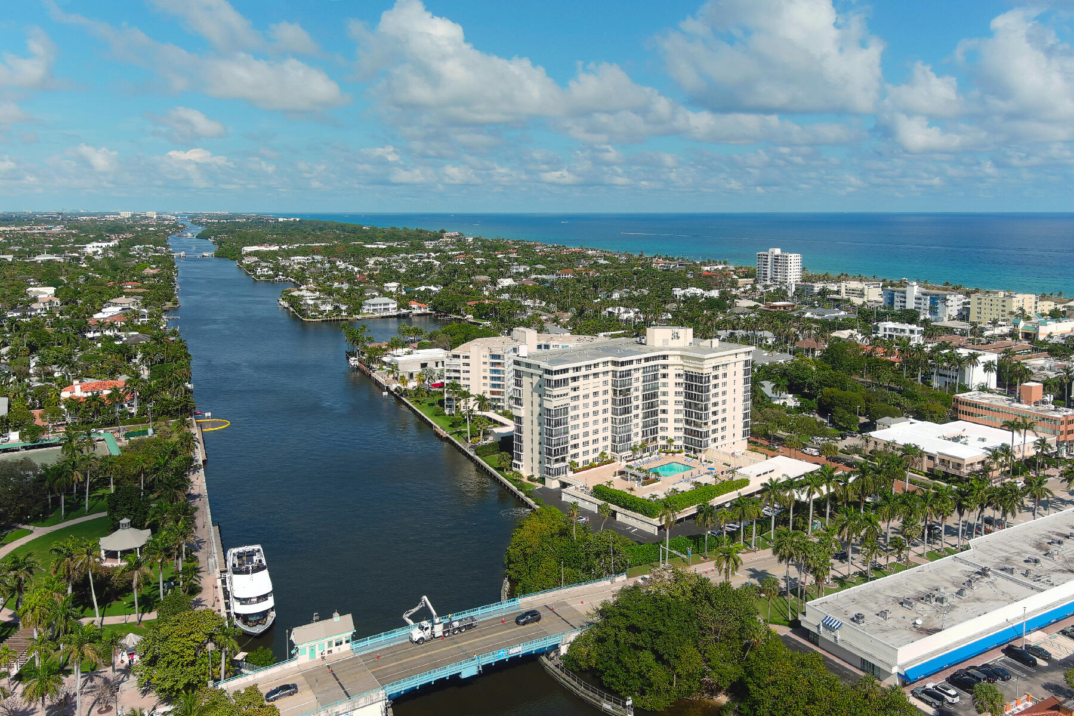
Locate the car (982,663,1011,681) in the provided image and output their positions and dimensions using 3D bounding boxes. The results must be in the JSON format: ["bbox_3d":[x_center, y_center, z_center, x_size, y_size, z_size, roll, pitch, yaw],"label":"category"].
[{"bbox_3d":[74.680,51.030,141.160,1.820,1.450,4.550,-6,11,-30],"label":"car"}]

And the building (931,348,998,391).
[{"bbox_3d":[179.800,5.320,365.810,20.500,15.200,16.300,-6,11,-30],"label":"building"}]

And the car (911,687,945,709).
[{"bbox_3d":[61.160,52.788,135.475,2.000,1.920,4.900,-6,11,-29],"label":"car"}]

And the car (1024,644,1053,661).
[{"bbox_3d":[85.100,49.920,147.460,1.820,1.430,4.600,-6,11,-30],"label":"car"}]

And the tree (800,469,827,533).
[{"bbox_3d":[63.710,33.650,200.470,6.100,15.550,6.100,3,10,18],"label":"tree"}]

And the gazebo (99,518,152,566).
[{"bbox_3d":[-89.690,39.020,189.200,10.500,8.700,10.500,-6,12,-31],"label":"gazebo"}]

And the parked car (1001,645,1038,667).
[{"bbox_3d":[81.290,50.070,145.700,1.920,1.720,4.900,-6,11,-30],"label":"parked car"}]

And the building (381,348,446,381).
[{"bbox_3d":[-54.320,3.170,395.620,30.000,9.300,19.000,-6,12,-32],"label":"building"}]

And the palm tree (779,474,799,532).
[{"bbox_3d":[59.980,34.110,203.250,5.200,13.700,5.200,3,10,17],"label":"palm tree"}]

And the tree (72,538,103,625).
[{"bbox_3d":[-80.940,40.790,155.780,5.600,16.590,5.600,-6,11,-30],"label":"tree"}]

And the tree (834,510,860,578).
[{"bbox_3d":[64.260,38.200,176.620,5.400,14.600,5.400,-6,11,-30],"label":"tree"}]

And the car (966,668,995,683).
[{"bbox_3d":[73.135,51.771,142.610,1.870,1.500,4.750,-6,11,-29],"label":"car"}]

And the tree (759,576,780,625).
[{"bbox_3d":[42.450,44.320,157.210,3.600,9.140,3.600,0,10,0],"label":"tree"}]

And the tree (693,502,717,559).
[{"bbox_3d":[36.900,37.660,187.310,4.600,12.030,4.600,0,10,0],"label":"tree"}]

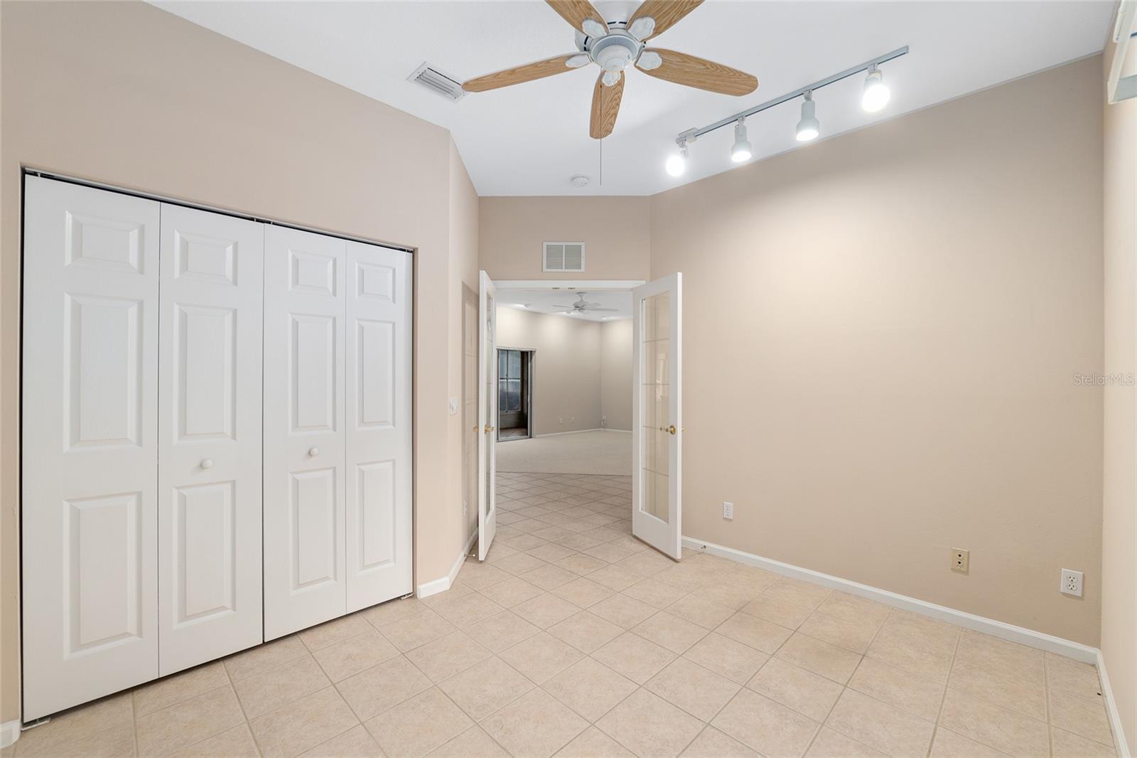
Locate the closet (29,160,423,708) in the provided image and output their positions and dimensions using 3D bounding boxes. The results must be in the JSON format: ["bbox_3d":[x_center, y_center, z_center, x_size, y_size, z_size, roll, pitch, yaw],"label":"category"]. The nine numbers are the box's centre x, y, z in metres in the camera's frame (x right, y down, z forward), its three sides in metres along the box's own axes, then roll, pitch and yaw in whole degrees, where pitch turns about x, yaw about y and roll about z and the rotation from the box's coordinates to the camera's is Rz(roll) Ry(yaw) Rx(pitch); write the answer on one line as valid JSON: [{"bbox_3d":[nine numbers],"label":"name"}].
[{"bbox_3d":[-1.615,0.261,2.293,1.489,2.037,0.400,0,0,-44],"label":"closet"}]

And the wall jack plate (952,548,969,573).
[{"bbox_3d":[2.073,0.958,2.340,0.070,0.115,0.012,0,0,44],"label":"wall jack plate"}]

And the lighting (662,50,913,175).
[{"bbox_3d":[1.112,-1.402,2.407,1.177,0.260,0.200,0,0,41],"label":"lighting"}]

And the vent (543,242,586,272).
[{"bbox_3d":[-0.035,-1.021,3.715,0.355,0.253,0.020,0,0,0],"label":"vent"}]

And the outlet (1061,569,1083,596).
[{"bbox_3d":[2.398,0.970,2.105,0.069,0.114,0.012,0,0,43],"label":"outlet"}]

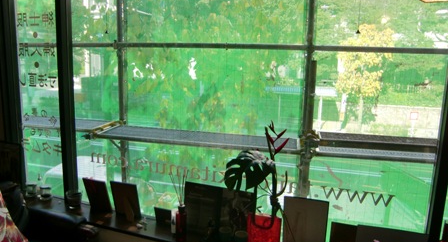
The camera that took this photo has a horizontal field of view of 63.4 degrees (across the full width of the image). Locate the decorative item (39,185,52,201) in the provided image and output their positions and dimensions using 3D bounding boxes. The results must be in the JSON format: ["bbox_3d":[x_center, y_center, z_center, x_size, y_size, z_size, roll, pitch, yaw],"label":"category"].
[{"bbox_3d":[-1.224,0.499,2.487,0.081,0.083,0.081,5,10,20],"label":"decorative item"}]

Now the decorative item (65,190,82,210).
[{"bbox_3d":[-0.979,0.522,2.368,0.095,0.090,0.095,5,10,20],"label":"decorative item"}]

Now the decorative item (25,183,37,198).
[{"bbox_3d":[-1.358,0.488,2.545,0.077,0.078,0.077,5,10,20],"label":"decorative item"}]

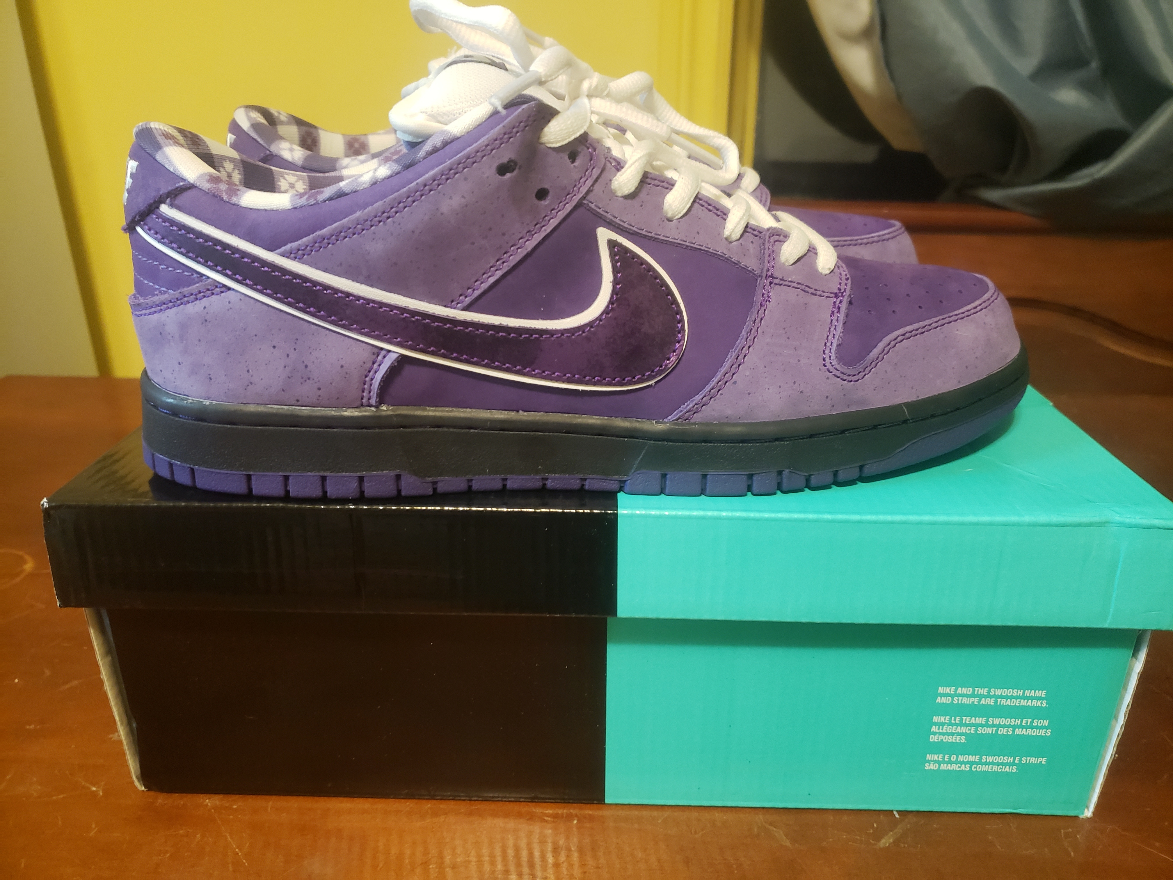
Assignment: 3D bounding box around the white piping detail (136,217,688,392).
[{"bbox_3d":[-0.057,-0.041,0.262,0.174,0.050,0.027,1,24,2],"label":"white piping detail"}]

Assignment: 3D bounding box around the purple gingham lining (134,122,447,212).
[{"bbox_3d":[-0.086,-0.081,0.273,0.107,0.037,0.073,-2,24,-4],"label":"purple gingham lining"}]

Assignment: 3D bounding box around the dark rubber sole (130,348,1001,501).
[{"bbox_3d":[0.005,-0.017,0.308,0.307,0.034,0.110,-2,24,-4],"label":"dark rubber sole"}]

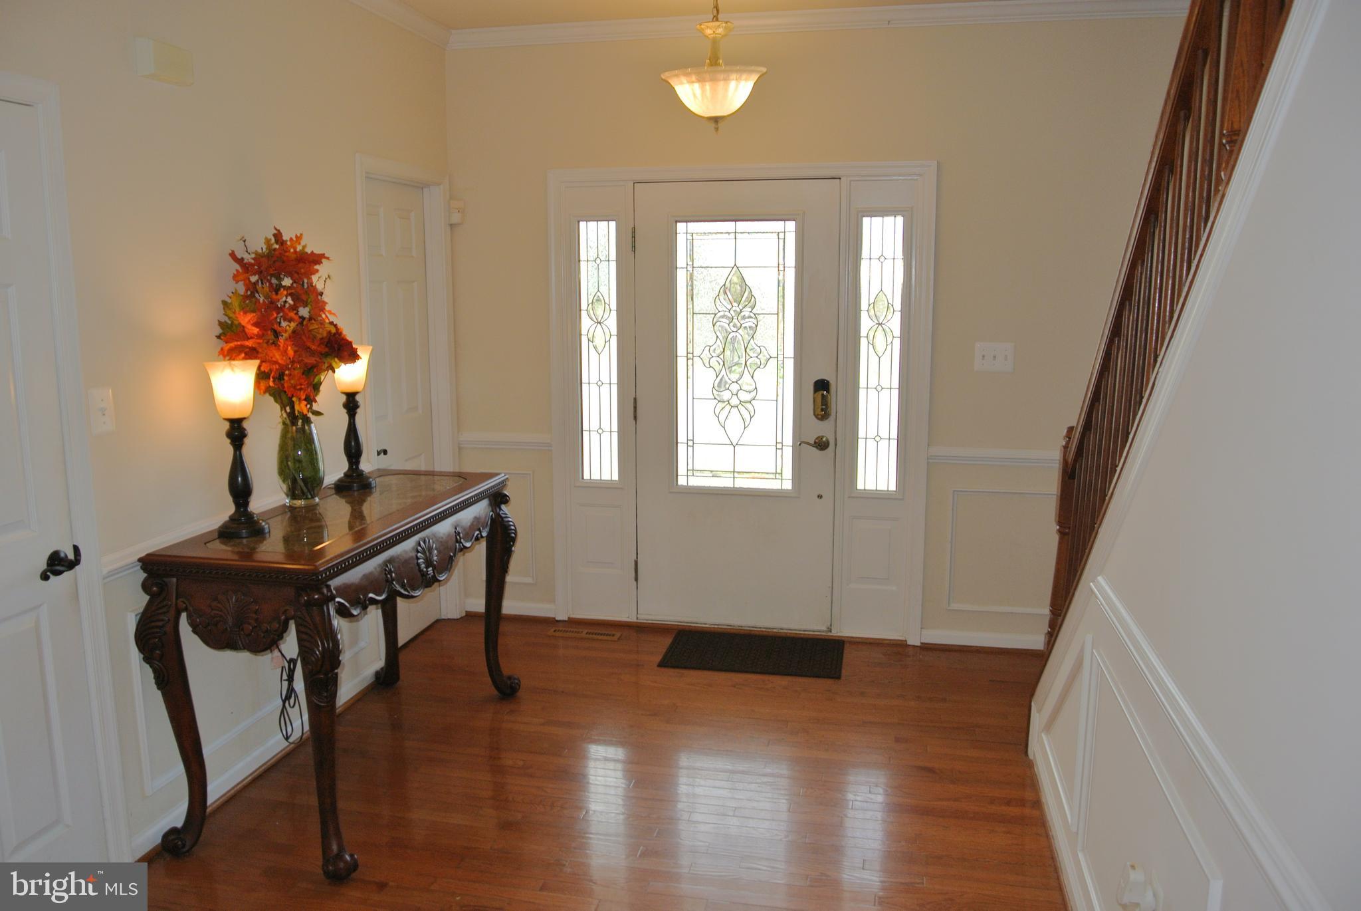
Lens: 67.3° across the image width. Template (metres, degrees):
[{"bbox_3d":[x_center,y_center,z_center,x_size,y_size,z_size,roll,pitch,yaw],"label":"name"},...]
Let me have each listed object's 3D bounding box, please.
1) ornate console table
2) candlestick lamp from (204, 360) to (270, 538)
[{"bbox_3d":[-1.044,0.604,3.393,0.570,0.872,1.370,2,9,11],"label":"ornate console table"},{"bbox_3d":[-1.293,-0.022,2.992,0.182,0.500,0.182,2,9,12],"label":"candlestick lamp"}]

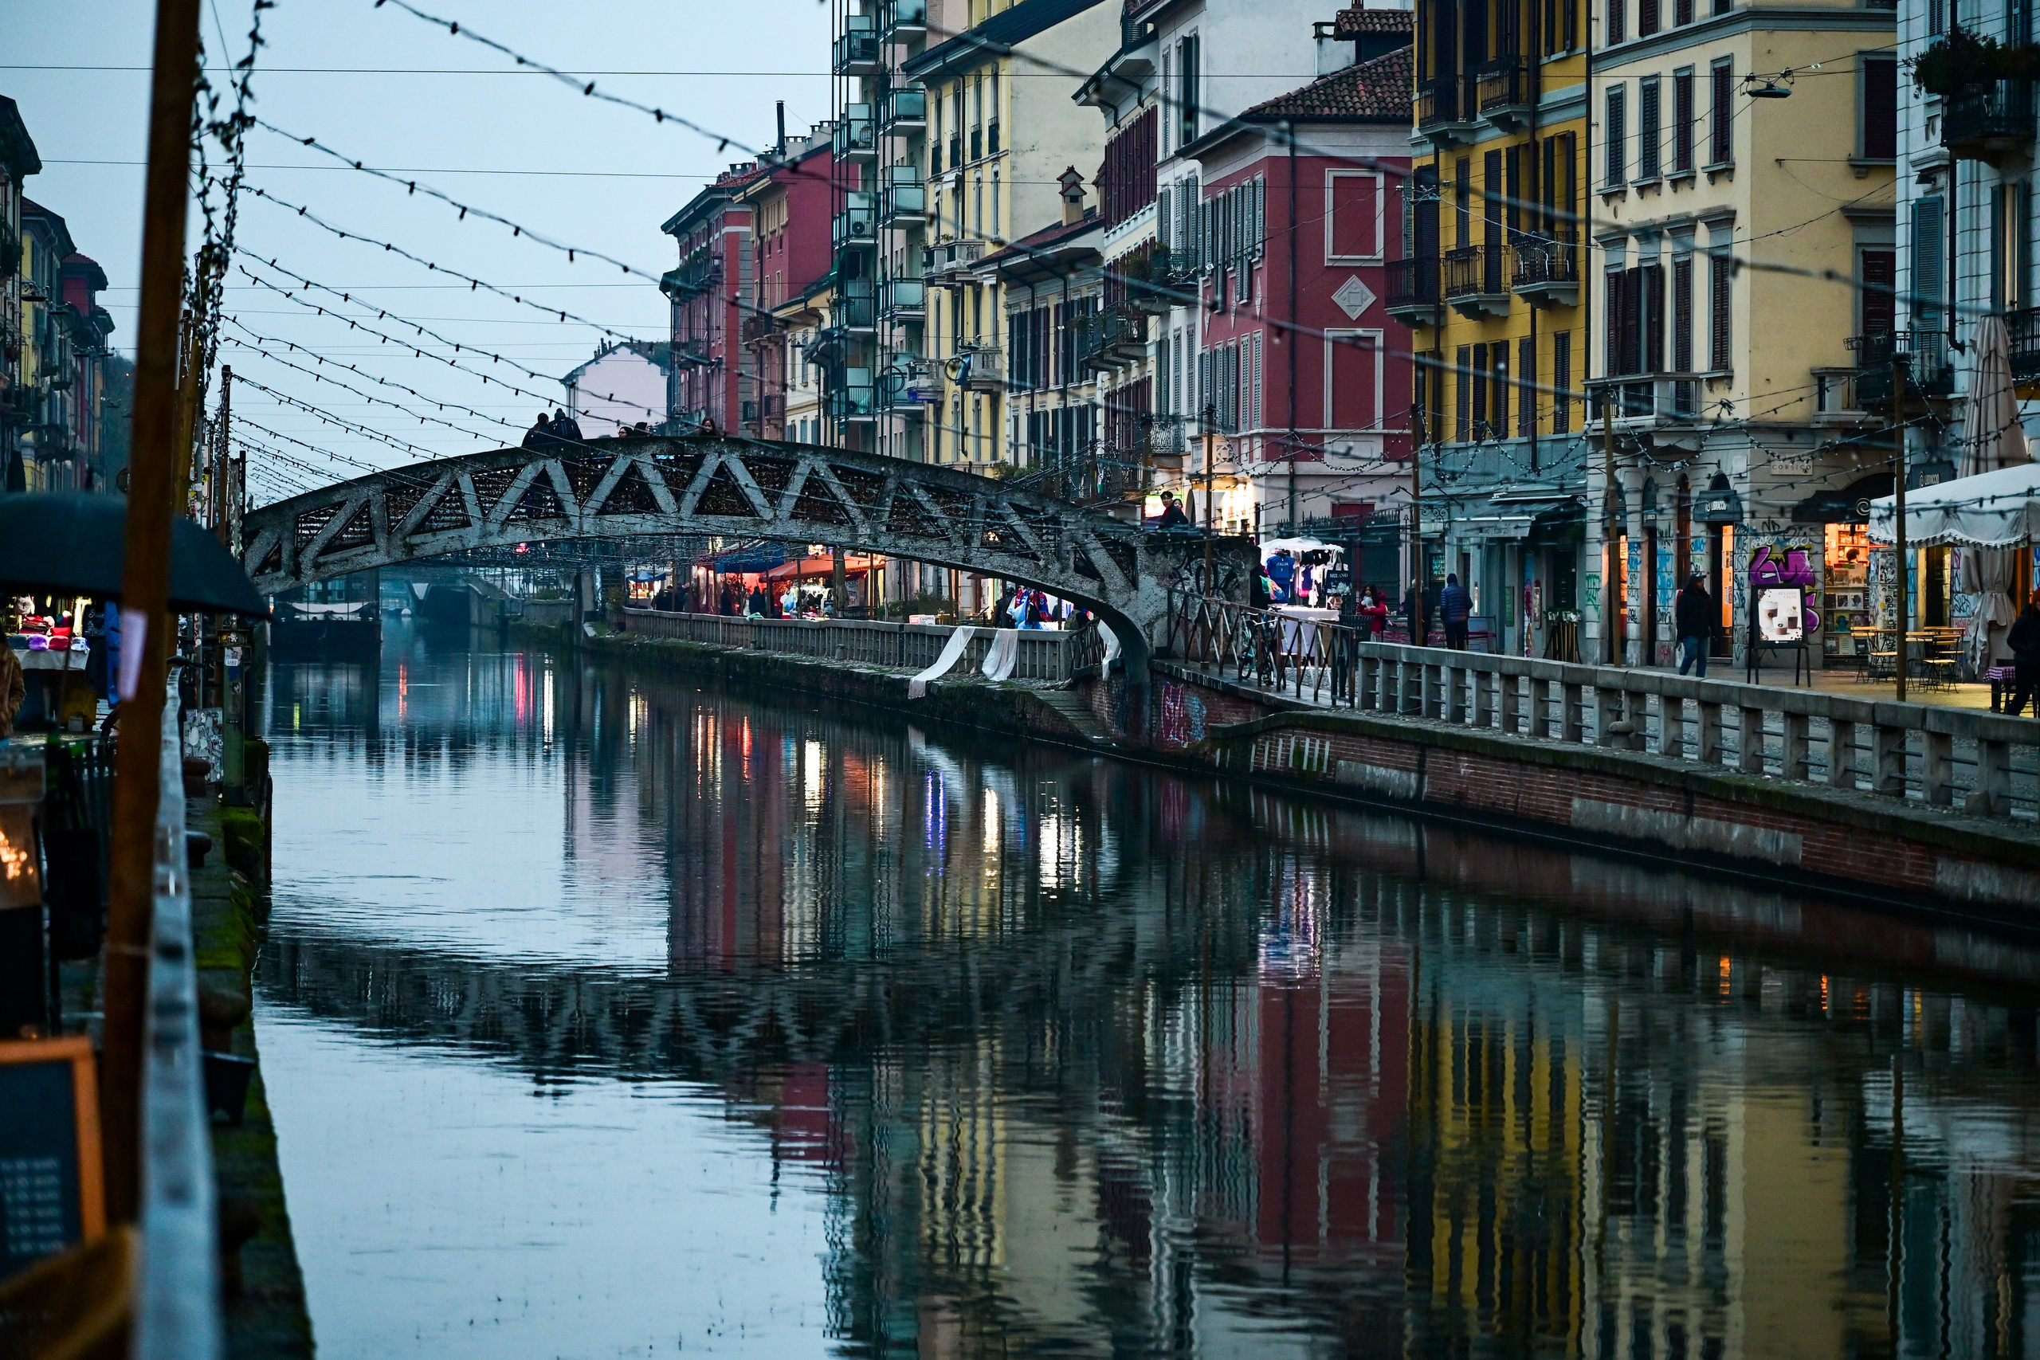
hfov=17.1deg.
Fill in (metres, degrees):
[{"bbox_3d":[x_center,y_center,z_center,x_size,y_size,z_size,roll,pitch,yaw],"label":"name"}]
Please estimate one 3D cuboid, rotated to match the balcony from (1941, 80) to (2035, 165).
[{"bbox_3d":[15.895,-9.232,111.615,0.920,1.220,2.100,0,1,-10],"label":"balcony"}]

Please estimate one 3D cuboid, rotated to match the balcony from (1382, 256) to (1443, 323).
[{"bbox_3d":[8.177,-7.971,140.139,0.720,1.360,2.200,0,1,-11],"label":"balcony"}]

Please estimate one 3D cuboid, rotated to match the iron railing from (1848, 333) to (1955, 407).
[{"bbox_3d":[15.154,-5.347,116.689,0.920,1.160,2.250,0,1,-10],"label":"iron railing"}]

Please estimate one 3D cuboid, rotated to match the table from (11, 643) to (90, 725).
[{"bbox_3d":[-10.212,0.050,70.900,1.050,0.860,0.850,0,1,-7],"label":"table"}]

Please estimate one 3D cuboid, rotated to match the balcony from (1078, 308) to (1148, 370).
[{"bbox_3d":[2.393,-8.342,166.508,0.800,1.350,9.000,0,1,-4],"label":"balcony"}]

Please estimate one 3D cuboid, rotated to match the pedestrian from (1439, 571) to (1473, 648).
[{"bbox_3d":[8.590,-1.240,134.000,0.580,1.720,0.380,0,1,3],"label":"pedestrian"}]

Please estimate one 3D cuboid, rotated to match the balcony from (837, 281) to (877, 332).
[{"bbox_3d":[-5.601,-12.646,233.428,0.950,1.650,4.800,0,1,-7],"label":"balcony"}]

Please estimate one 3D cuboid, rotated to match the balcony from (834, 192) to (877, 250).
[{"bbox_3d":[-5.601,-15.665,233.428,0.950,1.650,4.800,0,1,-7],"label":"balcony"}]

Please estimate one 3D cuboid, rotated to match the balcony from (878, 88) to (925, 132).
[{"bbox_3d":[-3.756,-18.171,218.431,0.950,1.170,4.800,0,1,-7],"label":"balcony"}]

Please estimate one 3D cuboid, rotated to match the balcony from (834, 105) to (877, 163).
[{"bbox_3d":[-5.601,-18.667,233.428,0.950,1.650,4.800,0,1,-7],"label":"balcony"}]

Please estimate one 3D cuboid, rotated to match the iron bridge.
[{"bbox_3d":[-5.419,-2.205,118.928,18.779,4.115,3.600,0,1,-7],"label":"iron bridge"}]

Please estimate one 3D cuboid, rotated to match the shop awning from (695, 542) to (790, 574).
[{"bbox_3d":[-10.493,-4.631,257.653,3.100,1.250,5.000,0,1,-7],"label":"shop awning"}]

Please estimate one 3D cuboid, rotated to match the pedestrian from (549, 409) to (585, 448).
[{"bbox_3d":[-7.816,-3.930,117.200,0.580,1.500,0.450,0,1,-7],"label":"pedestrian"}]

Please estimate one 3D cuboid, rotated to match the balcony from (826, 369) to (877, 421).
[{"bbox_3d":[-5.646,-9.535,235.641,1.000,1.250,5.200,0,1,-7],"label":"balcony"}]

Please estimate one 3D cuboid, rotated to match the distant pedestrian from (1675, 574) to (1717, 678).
[{"bbox_3d":[10.989,-0.830,110.700,0.580,1.750,0.420,0,1,-19],"label":"distant pedestrian"}]

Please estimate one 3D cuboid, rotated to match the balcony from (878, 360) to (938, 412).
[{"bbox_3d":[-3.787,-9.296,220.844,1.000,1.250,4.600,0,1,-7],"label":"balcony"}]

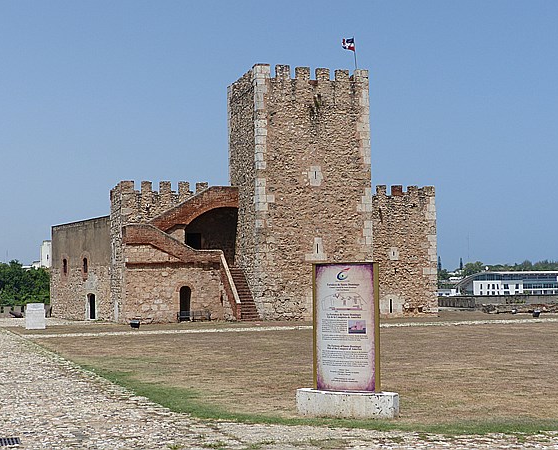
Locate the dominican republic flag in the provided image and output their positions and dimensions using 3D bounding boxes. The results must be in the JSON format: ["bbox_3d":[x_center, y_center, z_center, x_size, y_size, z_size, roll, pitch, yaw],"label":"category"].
[{"bbox_3d":[4.898,-12.756,66.256,1.100,1.020,0.400,0,-4,-14],"label":"dominican republic flag"}]

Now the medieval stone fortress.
[{"bbox_3d":[-3.413,-1.506,74.776,27.340,17.800,21.048,0,-4,-17],"label":"medieval stone fortress"}]

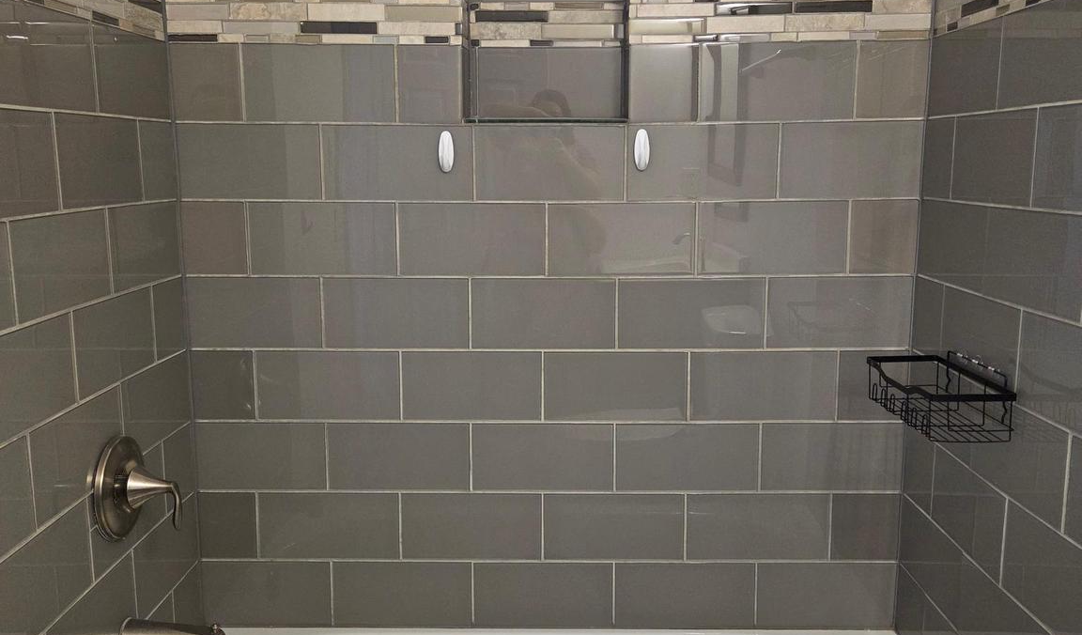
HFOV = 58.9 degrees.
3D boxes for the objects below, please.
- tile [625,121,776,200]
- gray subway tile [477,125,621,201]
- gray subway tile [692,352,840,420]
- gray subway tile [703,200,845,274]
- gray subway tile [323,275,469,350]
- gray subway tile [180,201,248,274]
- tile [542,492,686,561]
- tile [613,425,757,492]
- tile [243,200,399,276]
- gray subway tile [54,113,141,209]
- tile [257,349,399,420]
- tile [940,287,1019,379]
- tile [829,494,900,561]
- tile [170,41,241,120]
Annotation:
[{"bbox_3d":[0.325,-0.316,1.933,0.303,0.152,0.010,0,9,1],"label":"tile"},{"bbox_3d":[0.018,-0.315,1.937,0.303,0.152,0.009,0,9,1],"label":"gray subway tile"},{"bbox_3d":[0.466,0.143,2.003,0.303,0.152,0.009,0,9,1],"label":"gray subway tile"},{"bbox_3d":[0.472,-0.161,1.954,0.303,0.152,0.010,0,9,1],"label":"gray subway tile"},{"bbox_3d":[-0.298,-0.008,1.983,0.301,0.149,0.009,0,9,1],"label":"gray subway tile"},{"bbox_3d":[-0.668,-0.162,1.967,0.136,0.151,0.010,0,10,1],"label":"gray subway tile"},{"bbox_3d":[0.157,0.448,2.055,0.302,0.151,0.010,0,9,1],"label":"tile"},{"bbox_3d":[0.311,0.296,2.034,0.303,0.152,0.010,0,9,1],"label":"tile"},{"bbox_3d":[-0.445,-0.160,1.963,0.302,0.151,0.010,0,10,1],"label":"tile"},{"bbox_3d":[-0.752,-0.263,1.637,0.010,0.152,0.299,0,9,1],"label":"gray subway tile"},{"bbox_3d":[-0.453,0.144,2.022,0.303,0.152,0.010,0,9,1],"label":"tile"},{"bbox_3d":[0.764,0.039,1.668,0.009,0.152,0.302,0,9,1],"label":"tile"},{"bbox_3d":[0.690,0.447,2.046,0.142,0.151,0.010,0,10,1],"label":"tile"},{"bbox_3d":[-0.666,-0.470,1.925,0.140,0.155,0.010,0,9,1],"label":"tile"}]

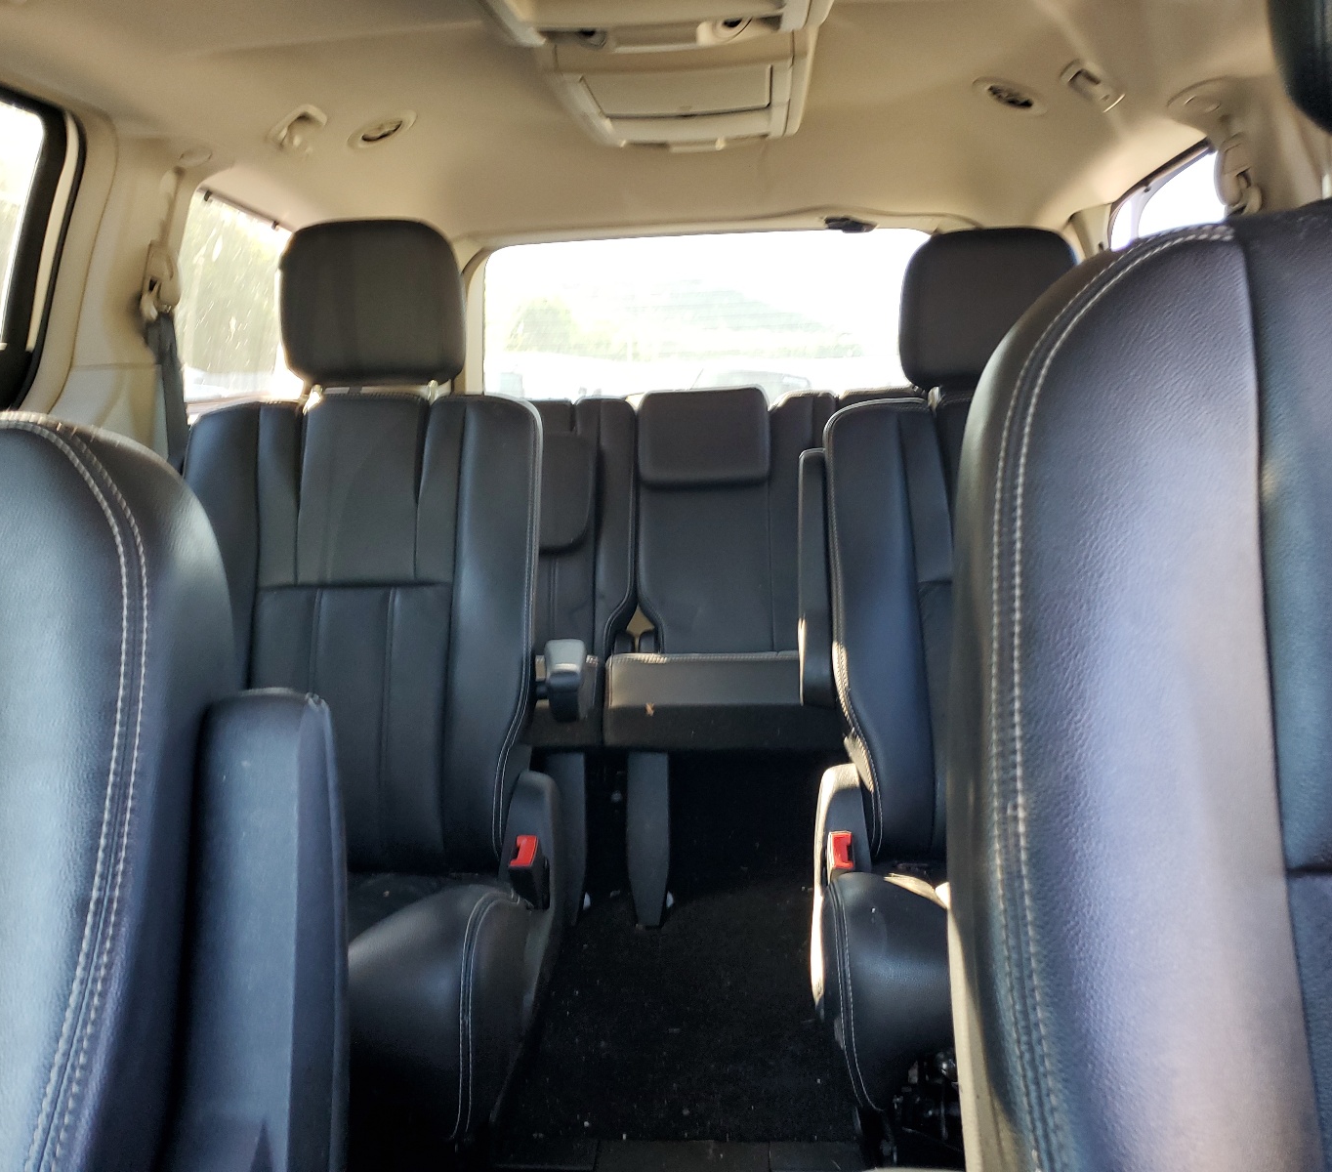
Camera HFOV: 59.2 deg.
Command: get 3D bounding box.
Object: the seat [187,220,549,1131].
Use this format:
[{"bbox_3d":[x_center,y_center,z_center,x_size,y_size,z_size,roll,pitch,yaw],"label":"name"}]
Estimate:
[{"bbox_3d":[-0.418,0.073,1.555,0.525,1.100,0.700,-1,11,4],"label":"seat"}]

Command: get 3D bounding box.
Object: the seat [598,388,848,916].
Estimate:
[{"bbox_3d":[0.138,0.081,2.328,0.485,0.920,0.700,-1,11,4],"label":"seat"}]

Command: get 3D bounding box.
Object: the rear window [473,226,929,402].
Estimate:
[{"bbox_3d":[0.101,-0.634,2.953,1.140,0.470,0.070,-1,35,4],"label":"rear window"}]

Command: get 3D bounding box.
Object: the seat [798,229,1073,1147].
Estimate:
[{"bbox_3d":[0.453,0.062,1.501,0.540,1.075,0.710,-1,11,4],"label":"seat"}]

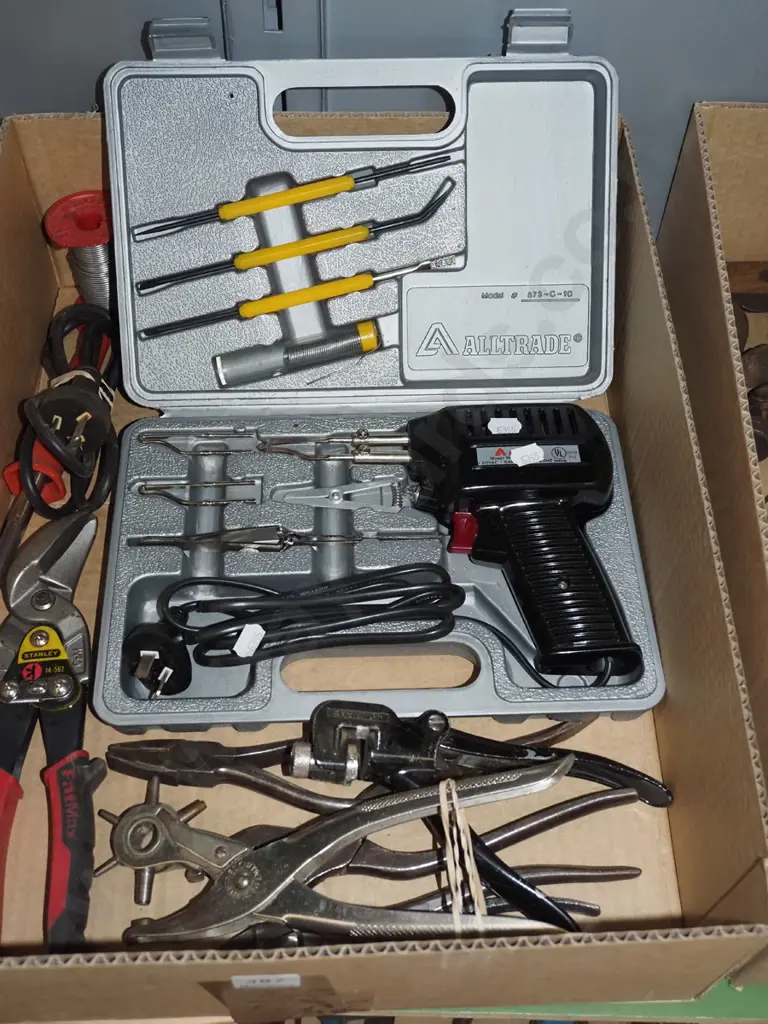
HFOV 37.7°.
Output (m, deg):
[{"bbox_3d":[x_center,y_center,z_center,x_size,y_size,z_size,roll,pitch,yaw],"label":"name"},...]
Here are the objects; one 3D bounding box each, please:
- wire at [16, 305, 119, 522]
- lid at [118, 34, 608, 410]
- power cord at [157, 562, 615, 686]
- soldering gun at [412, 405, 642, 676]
[{"bbox_3d":[-0.184,-0.069,0.668,0.064,0.057,0.147,-1,56,-3],"label":"wire"},{"bbox_3d":[-0.010,-0.158,0.621,0.273,0.205,0.034,-1,12,-2],"label":"lid"},{"bbox_3d":[-0.001,0.058,0.557,0.226,0.036,0.058,-1,57,-2],"label":"power cord"},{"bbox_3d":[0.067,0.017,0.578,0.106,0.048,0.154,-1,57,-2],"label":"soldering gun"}]

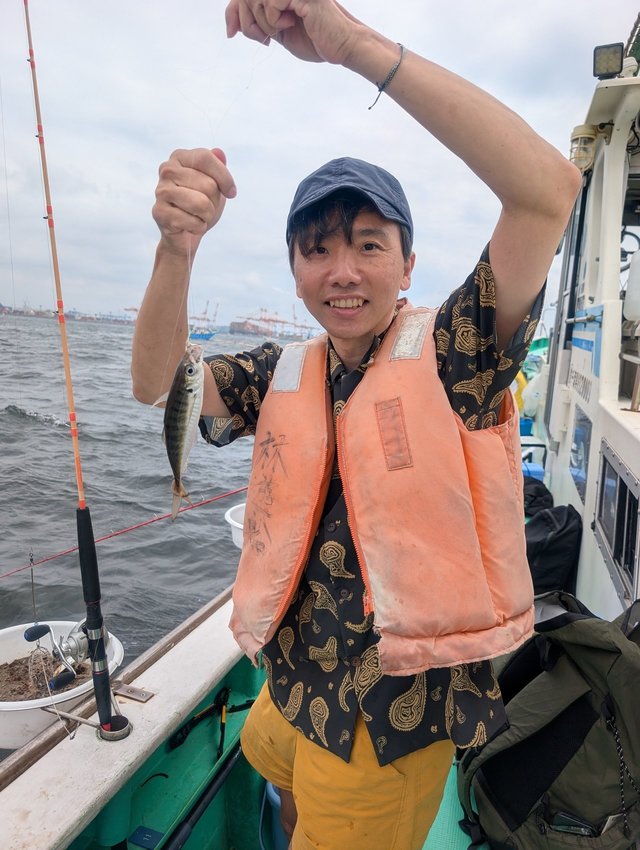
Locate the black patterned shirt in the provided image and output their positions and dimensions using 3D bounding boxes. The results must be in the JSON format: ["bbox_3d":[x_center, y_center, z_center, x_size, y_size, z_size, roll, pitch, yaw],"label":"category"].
[{"bbox_3d":[0.078,0.121,0.950,0.510,0.760,0.310,3,9,14],"label":"black patterned shirt"}]

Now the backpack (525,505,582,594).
[{"bbox_3d":[1.253,0.708,3.250,0.360,0.520,0.280,8,10,26],"label":"backpack"}]

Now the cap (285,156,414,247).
[{"bbox_3d":[0.042,-0.332,0.860,0.180,0.135,0.260,1,8,10],"label":"cap"}]

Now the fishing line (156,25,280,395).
[{"bbox_3d":[-0.110,-0.234,0.640,0.130,0.390,0.080,5,9,5],"label":"fishing line"}]

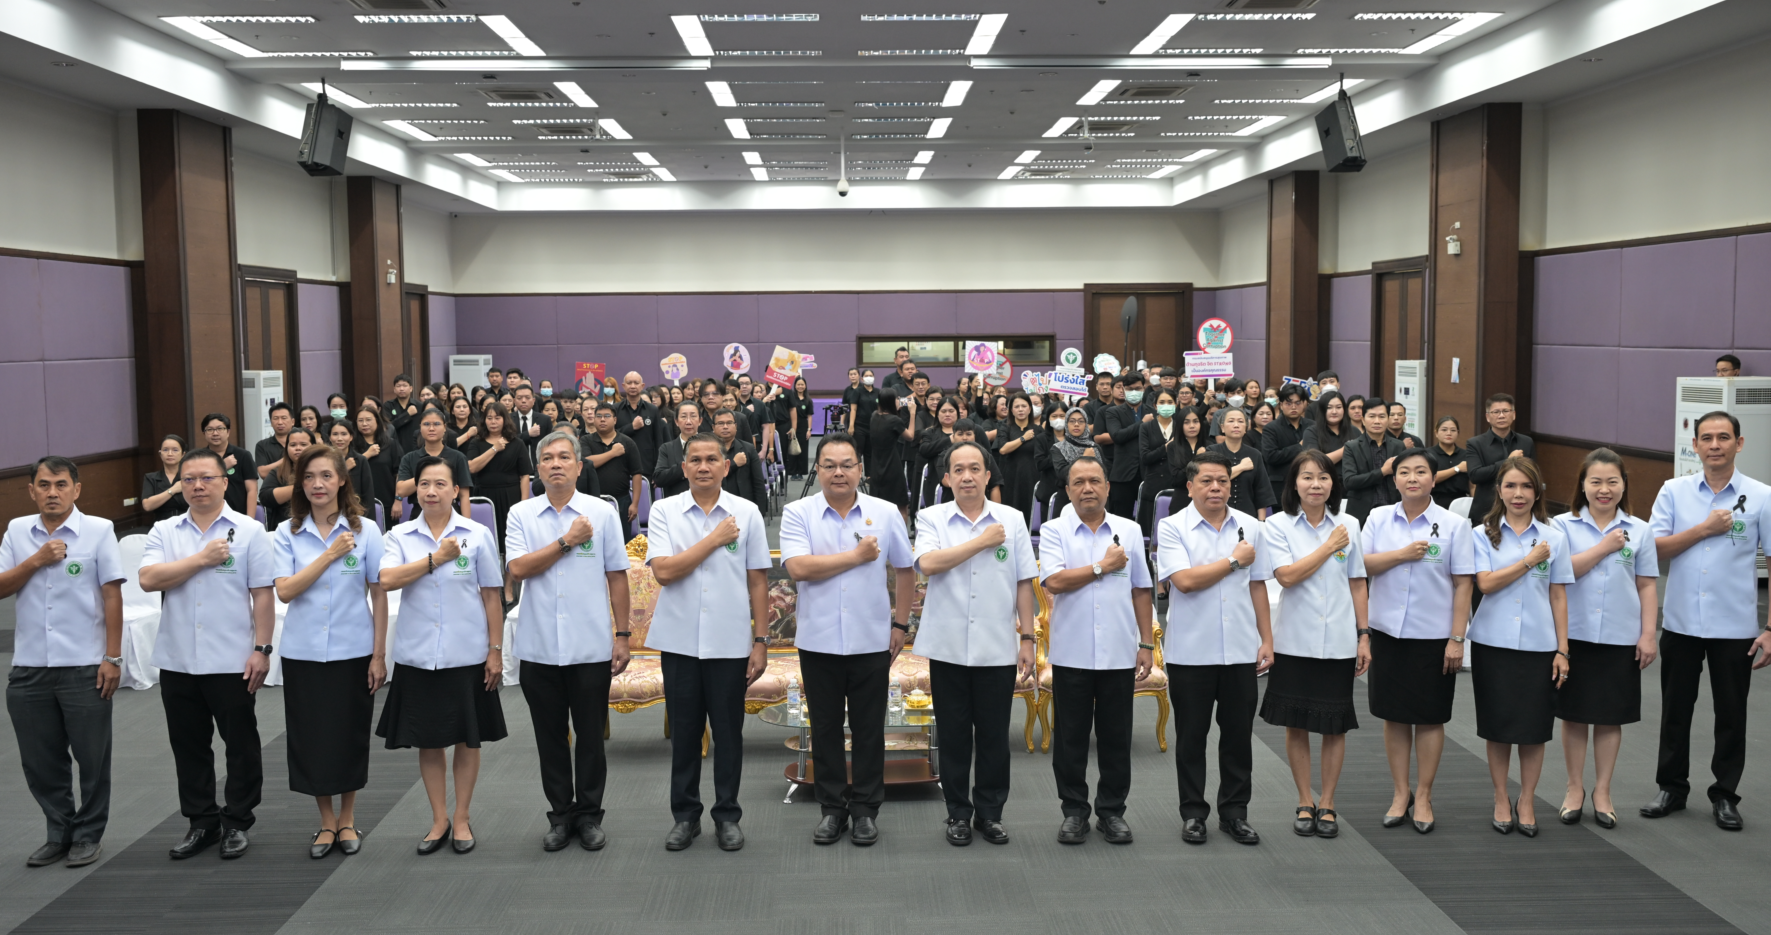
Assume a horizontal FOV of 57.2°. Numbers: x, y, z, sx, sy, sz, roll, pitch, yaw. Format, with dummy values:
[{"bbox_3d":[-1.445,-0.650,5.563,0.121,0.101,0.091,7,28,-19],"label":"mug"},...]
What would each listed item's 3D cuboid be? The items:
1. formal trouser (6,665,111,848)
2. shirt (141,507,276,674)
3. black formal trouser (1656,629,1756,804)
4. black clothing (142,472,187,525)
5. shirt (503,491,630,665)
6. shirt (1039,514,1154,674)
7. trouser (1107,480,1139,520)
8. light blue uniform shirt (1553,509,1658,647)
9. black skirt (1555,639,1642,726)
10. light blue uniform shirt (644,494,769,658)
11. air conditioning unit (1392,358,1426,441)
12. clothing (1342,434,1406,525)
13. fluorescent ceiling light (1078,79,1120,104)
[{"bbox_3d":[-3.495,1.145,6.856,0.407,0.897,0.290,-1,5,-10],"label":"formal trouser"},{"bbox_3d":[-2.869,0.527,6.885,0.529,0.717,0.320,-2,5,-14],"label":"shirt"},{"bbox_3d":[3.728,1.063,7.381,0.450,0.920,0.320,2,5,26],"label":"black formal trouser"},{"bbox_3d":[-4.921,0.383,11.239,0.420,0.750,0.270,-2,5,-13],"label":"black clothing"},{"bbox_3d":[-1.353,0.460,6.892,0.532,0.716,0.310,-1,5,-6],"label":"shirt"},{"bbox_3d":[0.904,0.521,6.957,0.484,0.686,0.290,0,5,1],"label":"shirt"},{"bbox_3d":[2.086,0.482,13.955,0.370,0.930,0.270,-2,5,-17],"label":"trouser"},{"bbox_3d":[3.167,0.481,7.158,0.490,0.596,0.270,1,5,22],"label":"light blue uniform shirt"},{"bbox_3d":[3.168,0.886,7.212,0.385,0.461,0.290,1,5,22],"label":"black skirt"},{"bbox_3d":[-0.752,0.446,6.901,0.533,0.699,0.310,-1,5,-4],"label":"light blue uniform shirt"},{"bbox_3d":[7.252,-0.544,21.678,0.620,1.777,0.580,-1,5,-11],"label":"air conditioning unit"},{"bbox_3d":[3.504,0.105,11.561,0.500,0.680,0.300,1,5,13],"label":"clothing"},{"bbox_3d":[2.867,-5.043,21.767,0.270,0.090,2.280,-1,5,-2],"label":"fluorescent ceiling light"}]

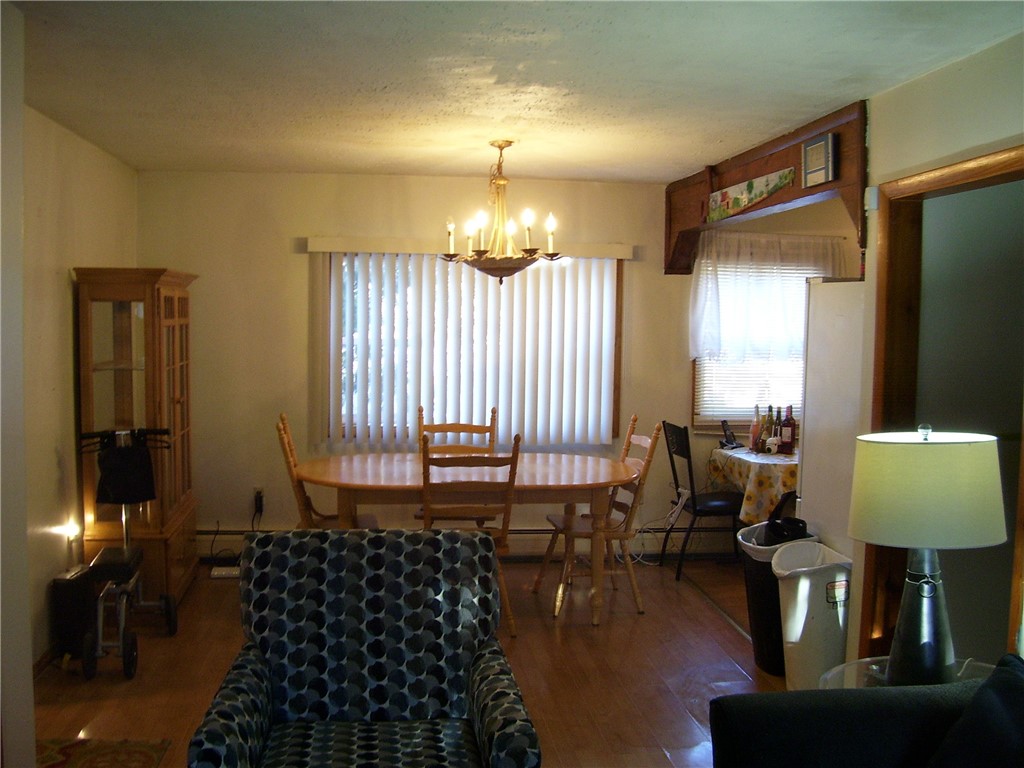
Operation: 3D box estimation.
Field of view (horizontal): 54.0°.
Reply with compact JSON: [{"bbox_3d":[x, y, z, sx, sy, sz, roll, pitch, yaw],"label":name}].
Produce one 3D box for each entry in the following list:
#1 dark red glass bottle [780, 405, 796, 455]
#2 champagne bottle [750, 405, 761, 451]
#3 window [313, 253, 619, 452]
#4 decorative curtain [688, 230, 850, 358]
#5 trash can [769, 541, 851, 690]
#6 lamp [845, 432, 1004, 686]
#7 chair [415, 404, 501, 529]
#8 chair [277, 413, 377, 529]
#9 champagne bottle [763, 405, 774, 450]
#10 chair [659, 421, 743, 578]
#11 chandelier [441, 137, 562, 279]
[{"bbox_3d":[1.730,0.285,6.286,0.092,0.305,0.092,0,4,-7],"label":"dark red glass bottle"},{"bbox_3d":[1.549,0.279,6.371,0.075,0.300,0.075,0,4,-7],"label":"champagne bottle"},{"bbox_3d":[-0.284,-0.201,6.353,1.931,1.251,0.120,1,4,-4],"label":"window"},{"bbox_3d":[1.633,-0.553,6.421,1.001,0.807,0.090,1,4,-4],"label":"decorative curtain"},{"bbox_3d":[1.243,1.022,4.280,0.290,0.620,0.360,0,4,-8],"label":"trash can"},{"bbox_3d":[1.107,0.466,2.700,0.395,0.713,0.395,0,4,-7],"label":"lamp"},{"bbox_3d":[-0.318,0.659,5.855,0.490,1.015,0.600,1,4,-2],"label":"chair"},{"bbox_3d":[-0.976,0.697,5.403,0.570,1.030,0.470,0,4,-8],"label":"chair"},{"bbox_3d":[1.617,0.281,6.319,0.077,0.305,0.077,0,4,-7],"label":"champagne bottle"},{"bbox_3d":[1.209,0.718,6.296,0.500,0.940,0.420,0,4,-8],"label":"chair"},{"bbox_3d":[-0.043,-0.850,4.953,0.582,0.697,0.582,0,4,-8],"label":"chandelier"}]

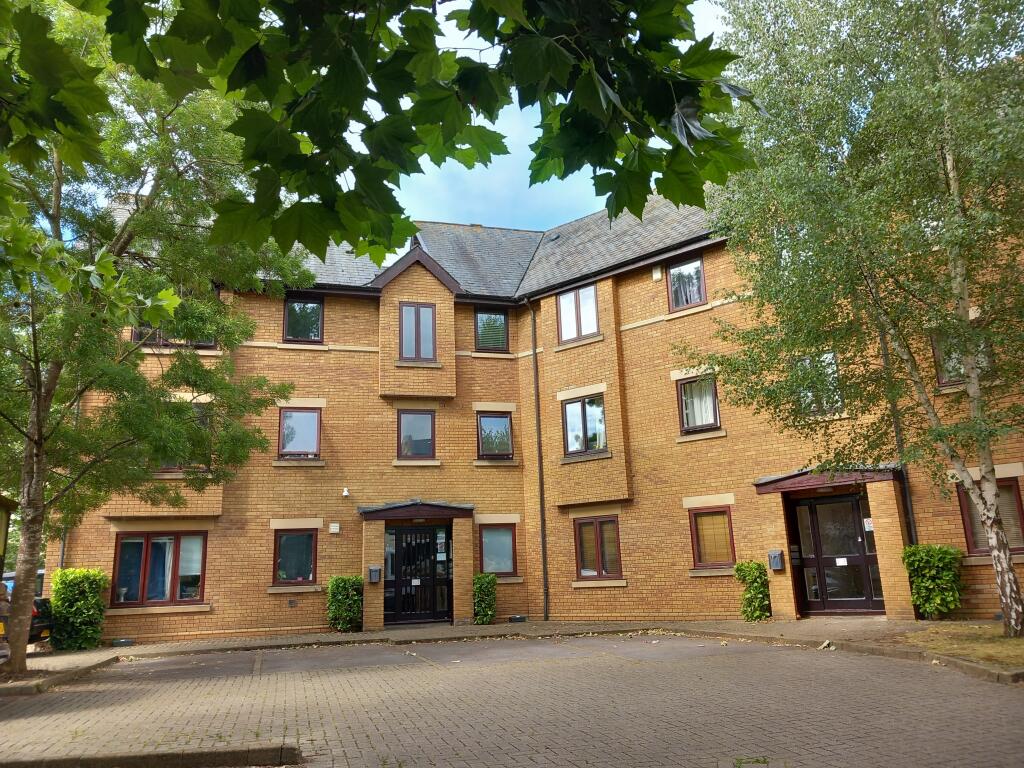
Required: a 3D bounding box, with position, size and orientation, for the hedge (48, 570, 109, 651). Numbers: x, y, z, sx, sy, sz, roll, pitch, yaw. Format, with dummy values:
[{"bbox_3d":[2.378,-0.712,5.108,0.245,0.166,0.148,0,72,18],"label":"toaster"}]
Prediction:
[{"bbox_3d":[-8.505,4.412,15.633,0.880,1.550,0.600,2,-15,-14],"label":"hedge"}]

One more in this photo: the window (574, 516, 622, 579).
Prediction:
[{"bbox_3d":[1.886,3.555,17.326,1.180,1.325,0.110,-13,-18,38],"label":"window"}]

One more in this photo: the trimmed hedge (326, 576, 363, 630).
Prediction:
[{"bbox_3d":[-3.531,4.660,16.962,0.770,1.140,0.580,2,-15,-15],"label":"trimmed hedge"}]

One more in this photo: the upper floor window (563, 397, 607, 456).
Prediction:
[{"bbox_3d":[1.640,0.938,17.908,1.131,1.327,0.120,-13,-18,36],"label":"upper floor window"}]

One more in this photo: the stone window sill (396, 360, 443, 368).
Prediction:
[{"bbox_3d":[-2.199,-0.441,18.868,1.100,0.137,0.180,2,-14,-17],"label":"stone window sill"}]

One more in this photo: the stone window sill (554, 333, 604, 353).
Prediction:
[{"bbox_3d":[1.575,-0.908,18.272,1.353,0.132,0.160,-13,-18,38],"label":"stone window sill"}]

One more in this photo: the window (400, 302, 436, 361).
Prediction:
[{"bbox_3d":[-2.226,-1.222,18.990,0.871,1.458,0.120,2,-15,-14],"label":"window"}]

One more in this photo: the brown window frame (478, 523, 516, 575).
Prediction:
[{"bbox_3d":[-0.314,3.835,18.408,0.859,1.179,0.120,2,-15,-14],"label":"brown window frame"}]

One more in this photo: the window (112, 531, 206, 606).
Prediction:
[{"bbox_3d":[-7.275,3.819,16.552,1.770,1.486,0.110,2,-14,-17],"label":"window"}]

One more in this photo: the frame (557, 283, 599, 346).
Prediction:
[{"bbox_3d":[1.542,-1.649,18.729,1.185,1.295,0.110,-13,-17,39],"label":"frame"}]

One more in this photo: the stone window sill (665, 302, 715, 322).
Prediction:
[{"bbox_3d":[3.794,-1.504,17.014,1.125,0.135,0.180,-13,-17,39],"label":"stone window sill"}]

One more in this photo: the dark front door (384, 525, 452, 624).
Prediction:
[{"bbox_3d":[-2.140,4.250,17.823,1.500,2.090,0.120,2,-15,-14],"label":"dark front door"}]

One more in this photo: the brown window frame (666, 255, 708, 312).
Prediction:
[{"bbox_3d":[3.756,-2.168,17.219,0.905,1.145,0.110,-13,-17,39],"label":"brown window frame"}]

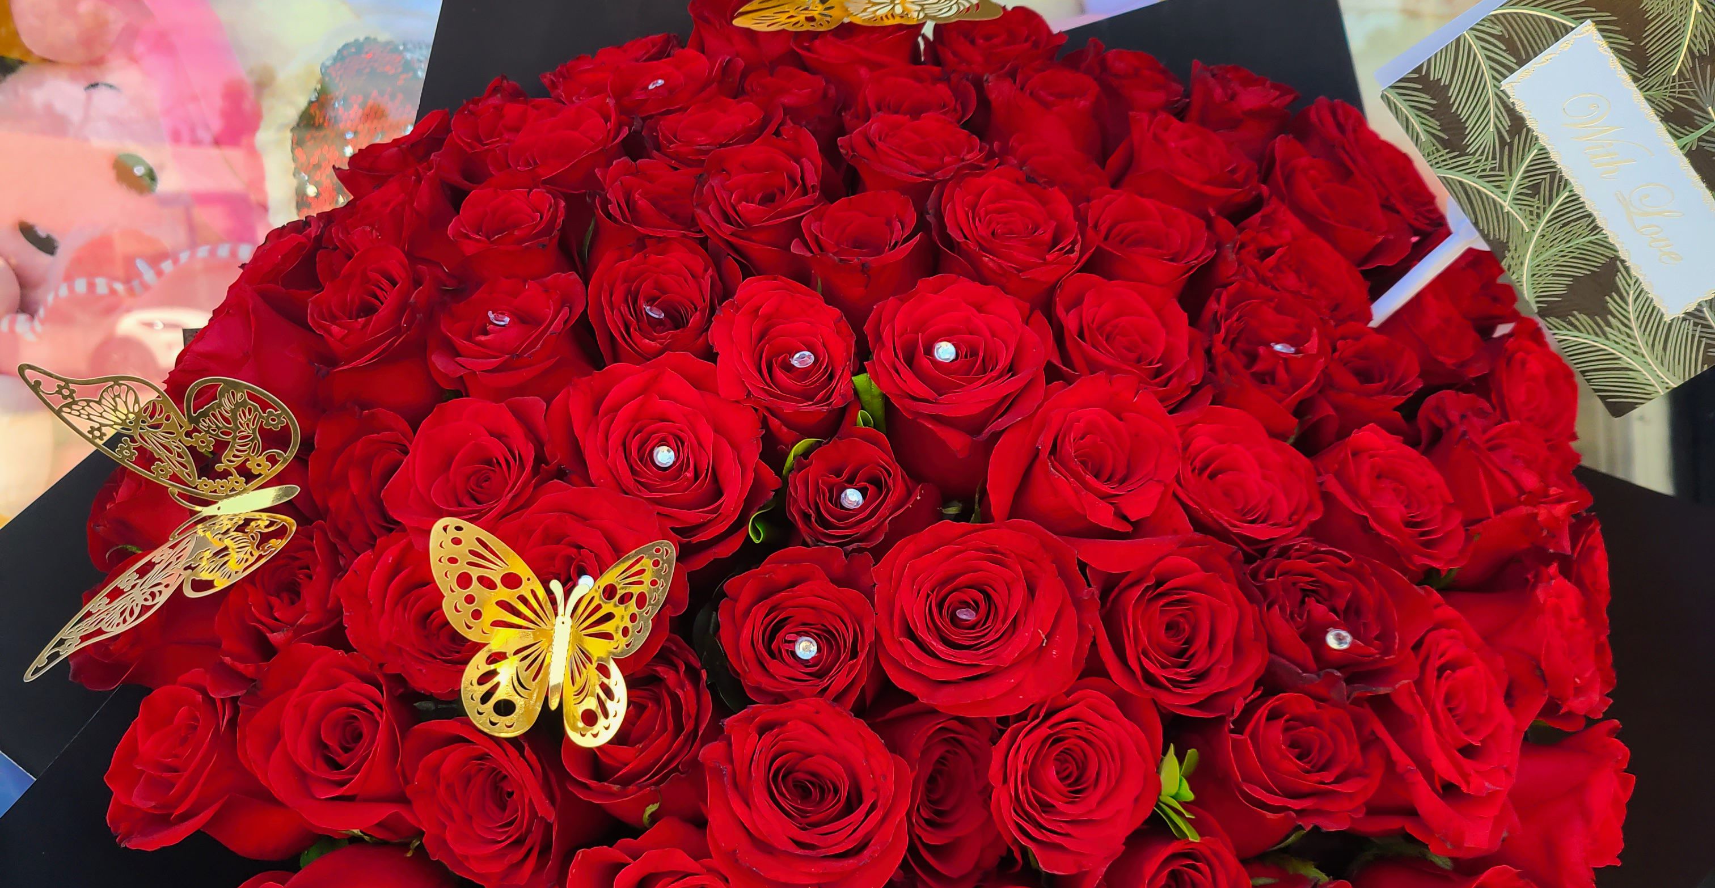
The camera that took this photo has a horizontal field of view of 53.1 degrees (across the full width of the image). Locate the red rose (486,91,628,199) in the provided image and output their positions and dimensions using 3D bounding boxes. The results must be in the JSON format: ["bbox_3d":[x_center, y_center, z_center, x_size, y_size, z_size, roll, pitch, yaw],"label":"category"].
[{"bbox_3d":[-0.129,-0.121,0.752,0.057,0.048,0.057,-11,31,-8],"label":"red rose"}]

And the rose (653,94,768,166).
[{"bbox_3d":[-0.058,-0.112,0.685,0.049,0.047,0.049,-5,36,-4],"label":"rose"}]

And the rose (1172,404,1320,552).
[{"bbox_3d":[0.133,0.013,0.600,0.051,0.051,0.047,0,-28,-18],"label":"rose"}]

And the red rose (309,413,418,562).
[{"bbox_3d":[-0.176,0.017,0.632,0.055,0.055,0.047,-2,-22,22],"label":"red rose"}]

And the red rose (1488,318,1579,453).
[{"bbox_3d":[0.277,-0.023,0.712,0.049,0.049,0.048,0,-25,-41],"label":"red rose"}]

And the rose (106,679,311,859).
[{"bbox_3d":[-0.229,0.116,0.613,0.057,0.057,0.052,0,-14,32],"label":"rose"}]

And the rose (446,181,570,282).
[{"bbox_3d":[-0.146,-0.078,0.725,0.052,0.050,0.052,4,41,0],"label":"rose"}]

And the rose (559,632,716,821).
[{"bbox_3d":[-0.067,0.090,0.535,0.053,0.053,0.050,0,-21,16],"label":"rose"}]

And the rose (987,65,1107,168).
[{"bbox_3d":[0.082,-0.131,0.752,0.052,0.053,0.052,4,42,0],"label":"rose"}]

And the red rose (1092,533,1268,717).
[{"bbox_3d":[0.106,0.061,0.570,0.057,0.057,0.048,0,-17,-8],"label":"red rose"}]

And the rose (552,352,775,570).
[{"bbox_3d":[-0.066,0.011,0.611,0.070,0.070,0.054,-6,-29,6],"label":"rose"}]

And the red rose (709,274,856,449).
[{"bbox_3d":[-0.026,-0.027,0.634,0.055,0.047,0.055,-7,55,-1],"label":"red rose"}]

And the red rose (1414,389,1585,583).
[{"bbox_3d":[0.259,0.021,0.696,0.060,0.060,0.054,-15,-25,-34],"label":"red rose"}]

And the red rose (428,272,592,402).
[{"bbox_3d":[-0.135,-0.040,0.689,0.060,0.052,0.060,-4,47,14],"label":"red rose"}]

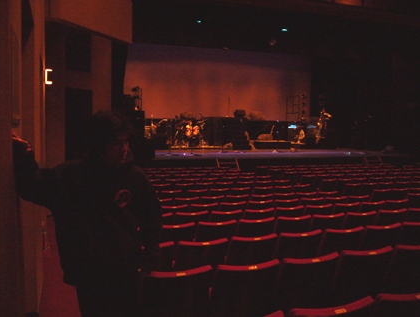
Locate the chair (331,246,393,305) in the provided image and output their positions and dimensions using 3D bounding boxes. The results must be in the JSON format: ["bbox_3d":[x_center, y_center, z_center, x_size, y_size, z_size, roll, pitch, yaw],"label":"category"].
[{"bbox_3d":[1.205,1.155,3.642,0.530,0.880,0.570,-1,4,-21],"label":"chair"}]

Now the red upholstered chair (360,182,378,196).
[{"bbox_3d":[3.902,1.049,10.857,0.530,0.900,0.580,-1,5,-21],"label":"red upholstered chair"}]

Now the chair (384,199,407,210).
[{"bbox_3d":[3.076,1.141,7.431,0.530,0.900,0.580,-1,5,-21],"label":"chair"}]

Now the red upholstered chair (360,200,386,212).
[{"bbox_3d":[2.660,1.155,7.332,0.530,0.880,0.570,-1,4,-21],"label":"red upholstered chair"}]

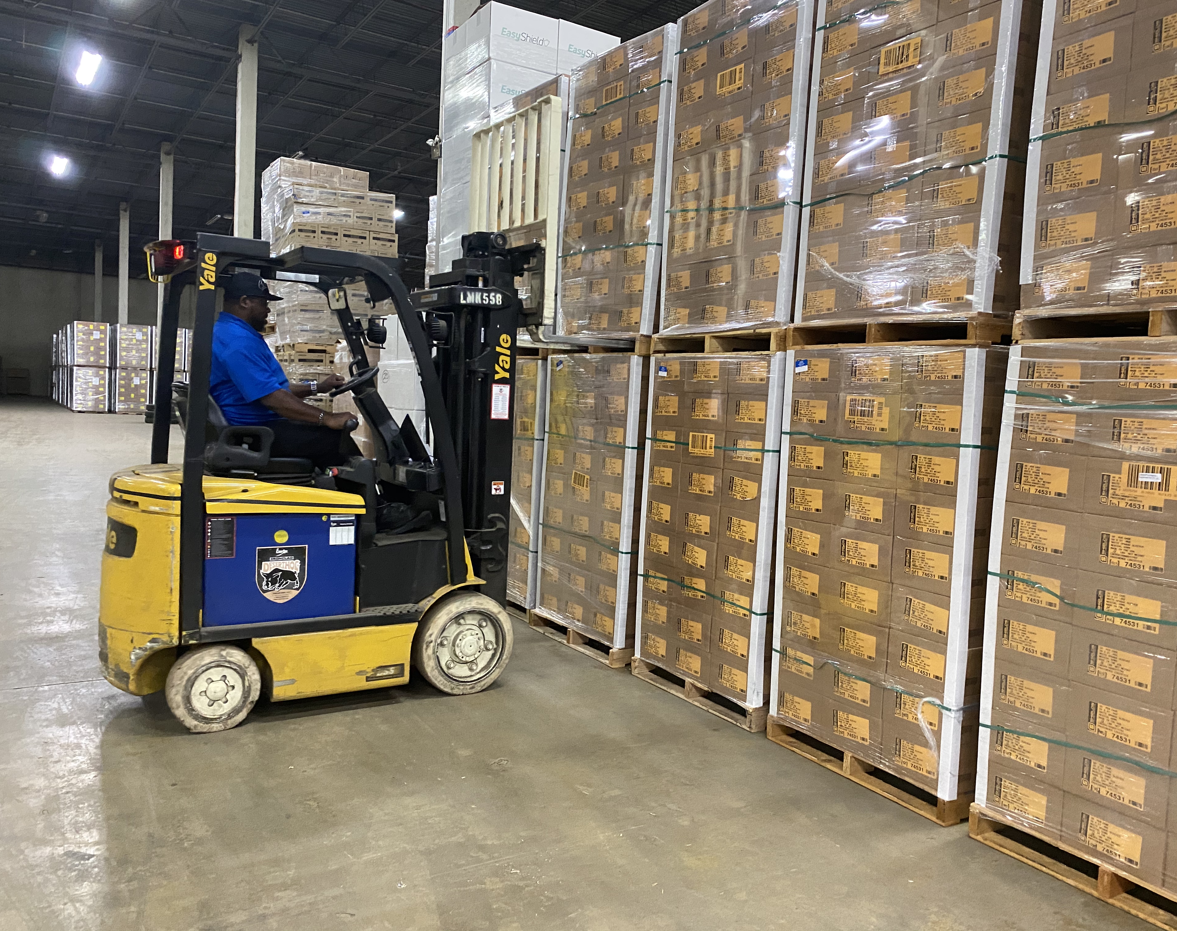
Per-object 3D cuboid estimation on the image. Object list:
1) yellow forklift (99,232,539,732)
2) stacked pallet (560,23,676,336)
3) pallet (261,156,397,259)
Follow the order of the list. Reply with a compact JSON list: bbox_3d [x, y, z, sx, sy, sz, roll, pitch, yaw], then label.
[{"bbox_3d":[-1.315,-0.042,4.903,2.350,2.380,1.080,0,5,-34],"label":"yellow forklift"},{"bbox_3d":[0.629,-1.615,5.989,1.219,1.770,1.026,0,5,-34],"label":"stacked pallet"},{"bbox_3d":[-3.046,-2.329,11.320,1.240,2.030,1.100,0,5,-32],"label":"pallet"}]

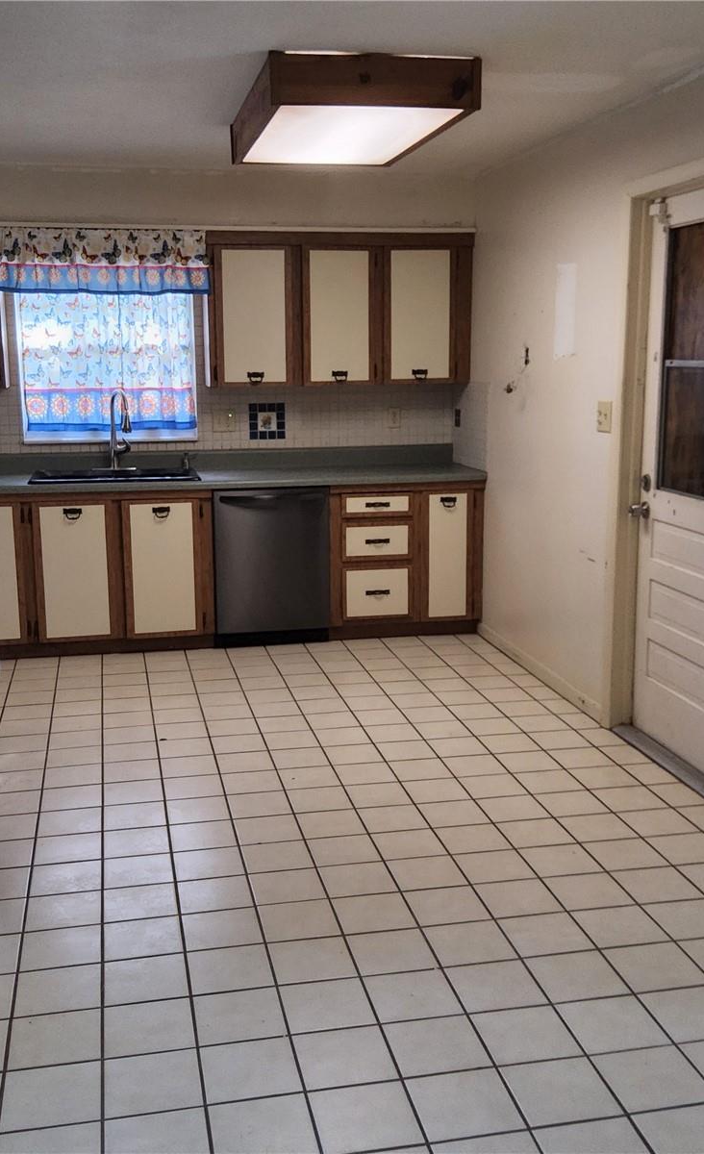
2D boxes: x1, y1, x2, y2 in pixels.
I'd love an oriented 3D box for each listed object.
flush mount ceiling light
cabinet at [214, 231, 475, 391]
[{"bbox_3d":[-0.040,-1.639,3.972,0.660,0.157,1.130,-2,12,-12],"label":"flush mount ceiling light"},{"bbox_3d":[-0.072,-1.438,6.002,1.414,0.778,0.325,-2,12,-12],"label":"cabinet"}]

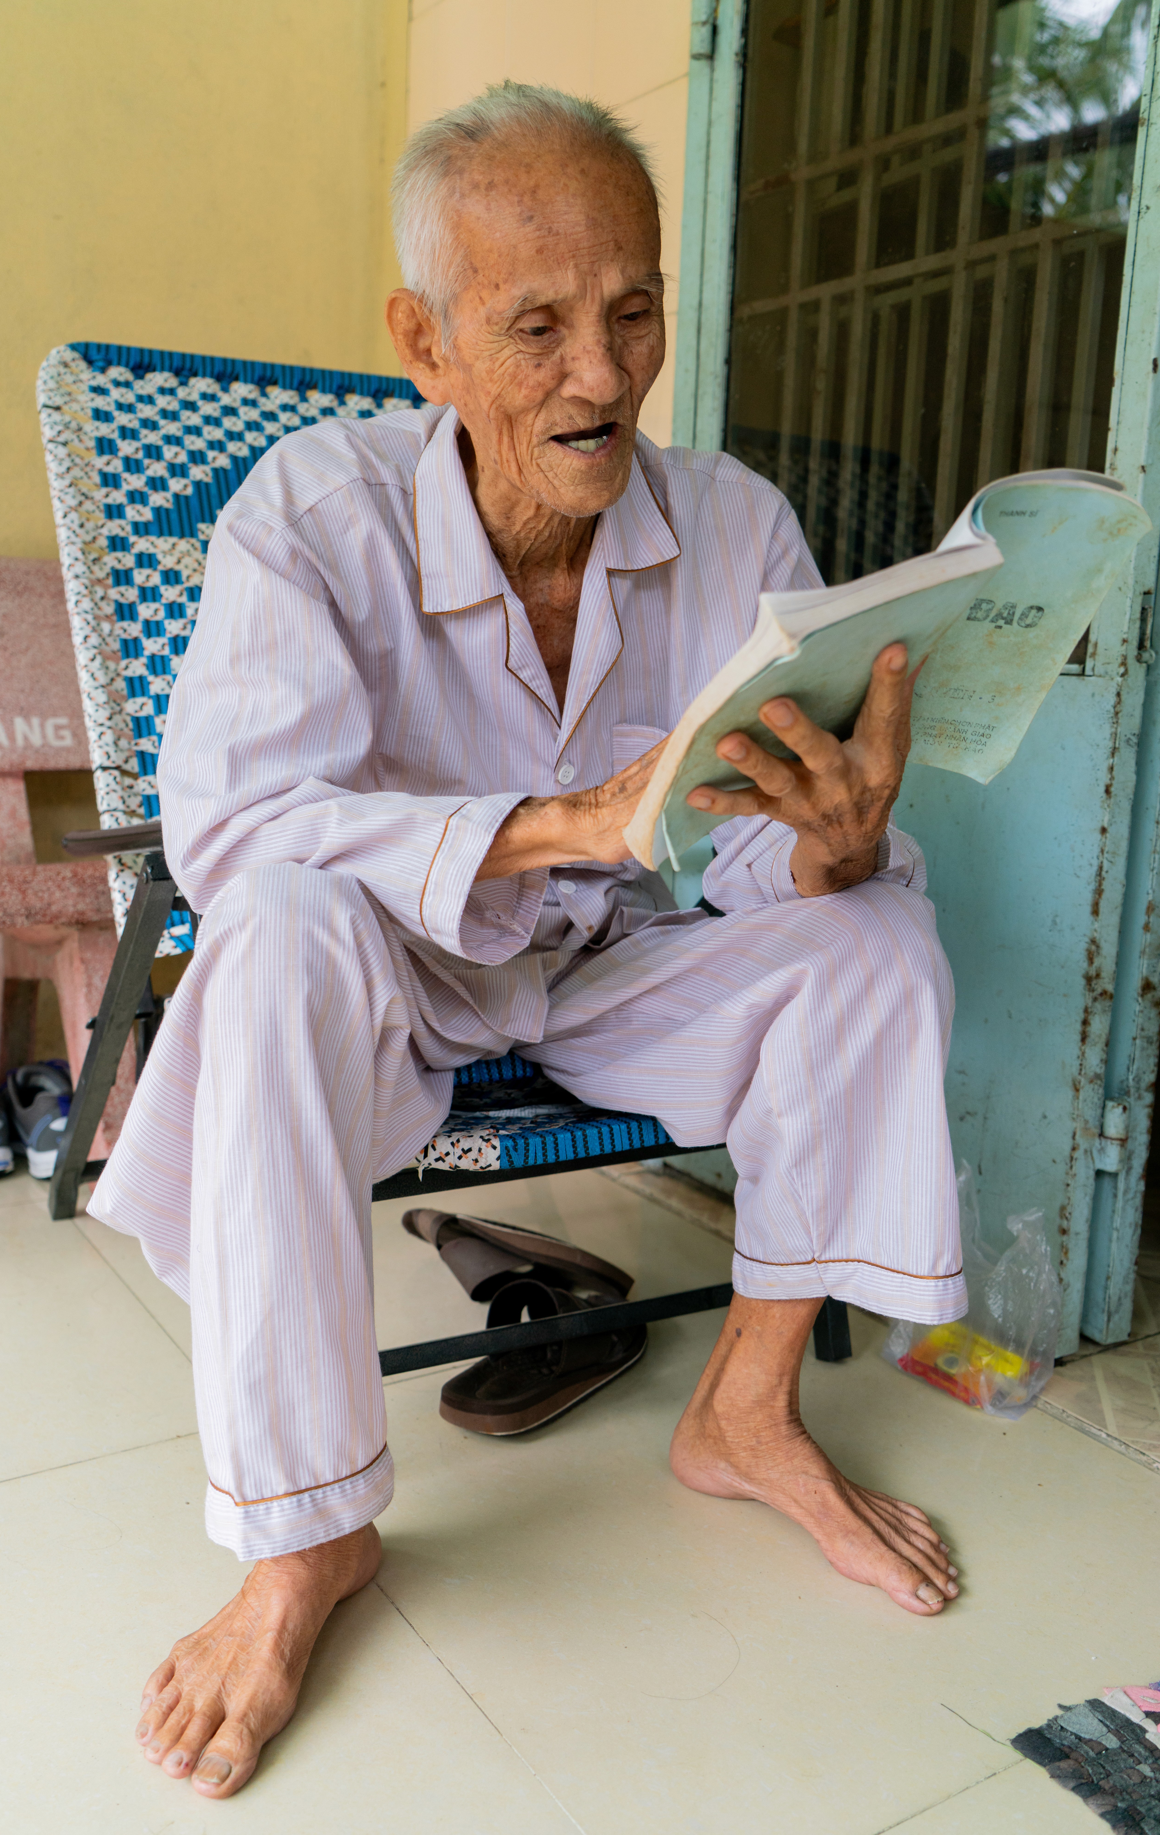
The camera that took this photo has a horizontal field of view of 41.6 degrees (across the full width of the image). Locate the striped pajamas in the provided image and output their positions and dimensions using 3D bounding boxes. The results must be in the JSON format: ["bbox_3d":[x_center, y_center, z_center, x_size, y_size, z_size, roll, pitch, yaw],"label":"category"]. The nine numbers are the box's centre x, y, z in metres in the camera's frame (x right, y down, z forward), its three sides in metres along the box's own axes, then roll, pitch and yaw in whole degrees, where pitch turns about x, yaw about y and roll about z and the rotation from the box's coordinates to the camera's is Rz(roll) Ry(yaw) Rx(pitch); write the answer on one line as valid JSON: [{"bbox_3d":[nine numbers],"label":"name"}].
[{"bbox_3d":[-0.048,0.003,1.218,0.660,0.790,0.555,-1,10,-21],"label":"striped pajamas"}]

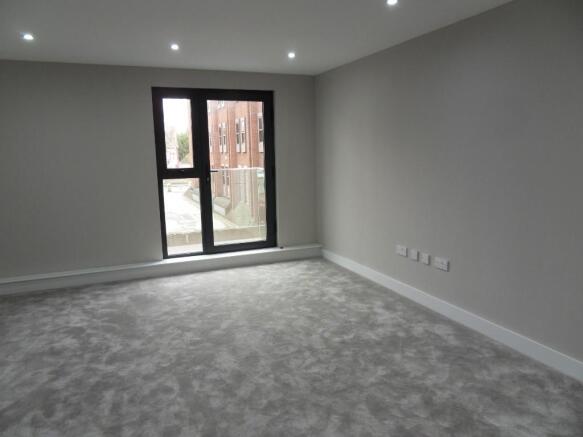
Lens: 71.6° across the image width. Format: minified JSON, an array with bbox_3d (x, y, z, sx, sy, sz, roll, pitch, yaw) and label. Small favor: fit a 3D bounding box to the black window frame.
[{"bbox_3d":[-0.892,-0.554,4.993,1.447,1.995,0.070,-5,10,-20],"label":"black window frame"}]

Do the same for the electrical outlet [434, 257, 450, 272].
[{"bbox_3d":[1.267,0.388,3.421,0.014,0.090,0.150,-5,10,-24],"label":"electrical outlet"}]

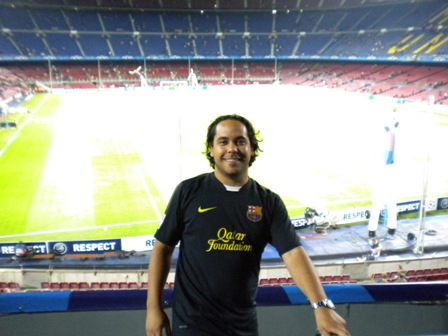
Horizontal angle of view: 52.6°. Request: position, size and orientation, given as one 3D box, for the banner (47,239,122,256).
[{"bbox_3d":[-7.641,4.400,25.154,3.930,0.820,0.150,-1,14,-7],"label":"banner"}]

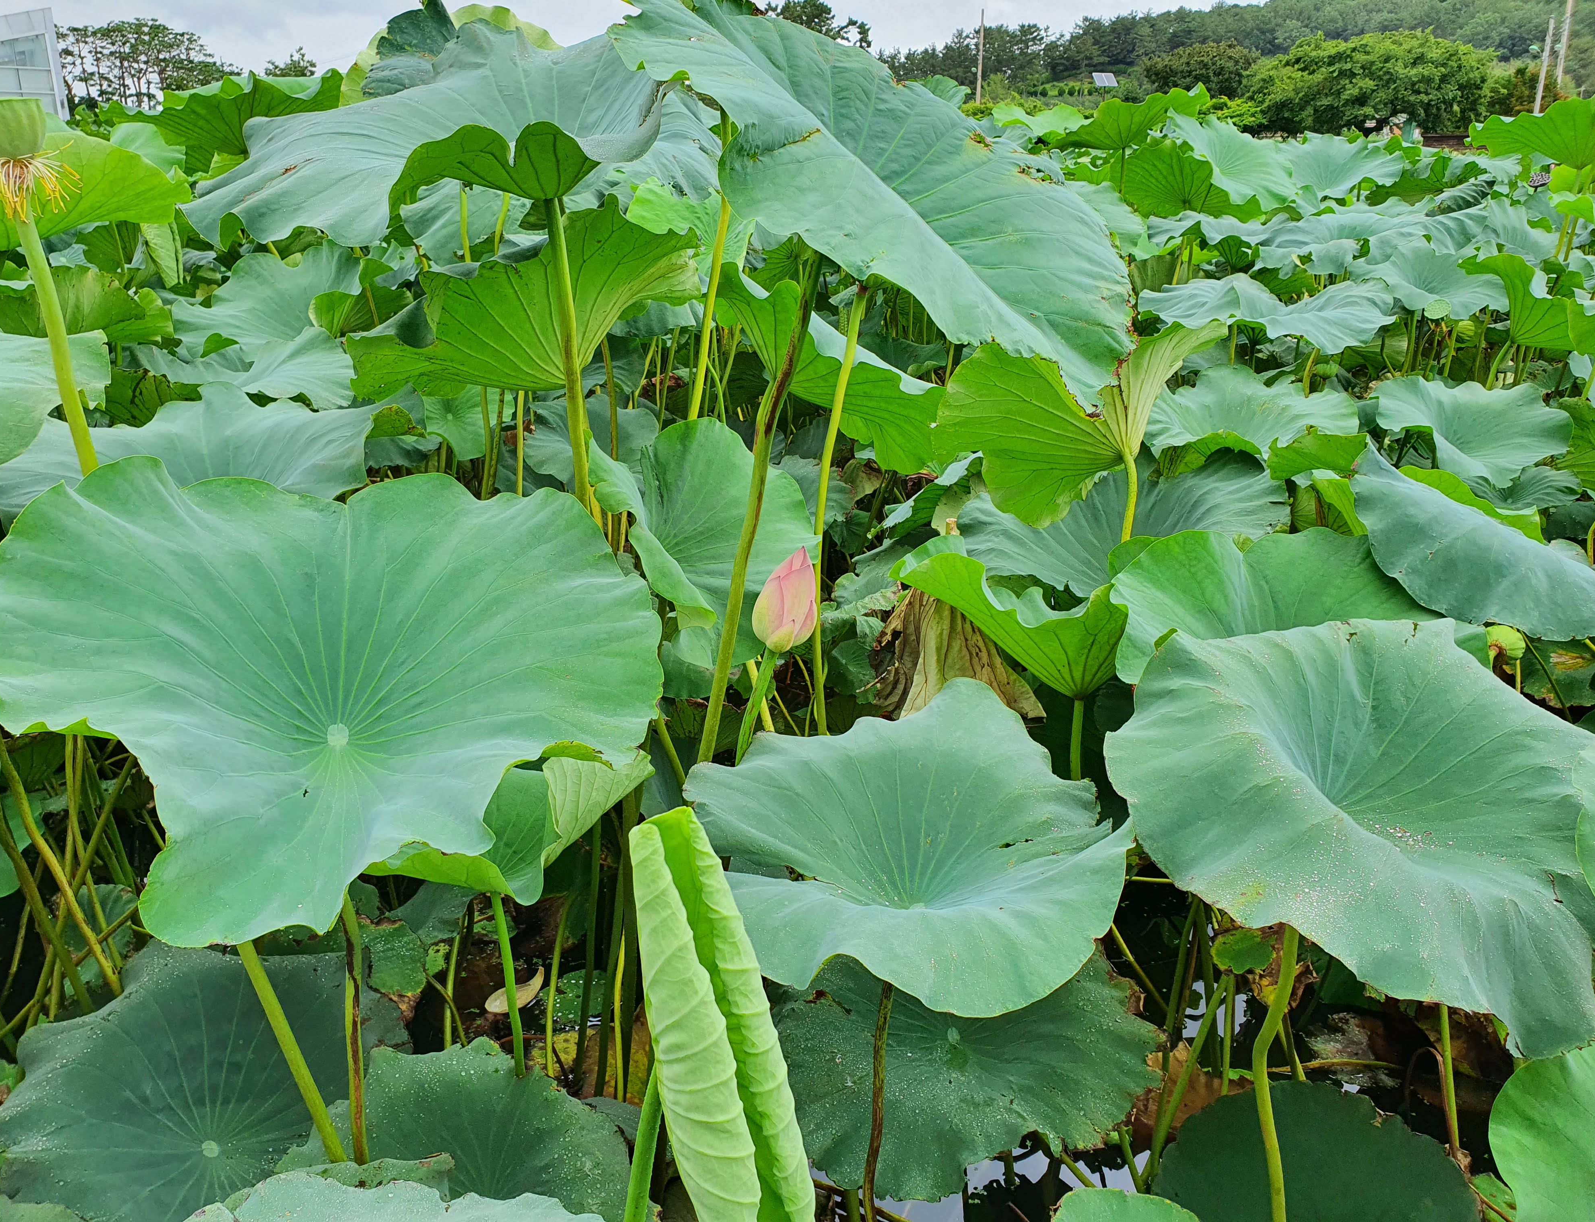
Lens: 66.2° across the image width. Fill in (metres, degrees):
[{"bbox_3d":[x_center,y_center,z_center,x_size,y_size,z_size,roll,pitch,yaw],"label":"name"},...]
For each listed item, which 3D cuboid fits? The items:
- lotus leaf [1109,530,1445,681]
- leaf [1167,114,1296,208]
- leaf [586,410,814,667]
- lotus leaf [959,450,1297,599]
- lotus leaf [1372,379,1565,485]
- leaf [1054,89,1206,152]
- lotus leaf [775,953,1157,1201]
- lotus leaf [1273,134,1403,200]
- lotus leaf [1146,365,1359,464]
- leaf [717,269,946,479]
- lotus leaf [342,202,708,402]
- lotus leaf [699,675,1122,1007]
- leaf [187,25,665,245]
[{"bbox_3d":[0.682,0.049,1.750,0.466,0.126,0.443,9,33,22],"label":"lotus leaf"},{"bbox_3d":[1.492,-1.527,4.300,0.497,0.134,0.472,33,54,5],"label":"leaf"},{"bbox_3d":[-0.129,-0.083,1.650,0.320,0.160,0.360,0,63,0],"label":"leaf"},{"bbox_3d":[0.510,-0.114,1.950,0.510,0.138,0.485,6,24,15],"label":"lotus leaf"},{"bbox_3d":[1.579,-0.413,2.900,0.440,0.170,0.450,0,30,0],"label":"lotus leaf"},{"bbox_3d":[1.199,-1.726,4.400,0.527,0.158,0.501,-6,9,17],"label":"leaf"},{"bbox_3d":[0.198,0.512,1.480,0.455,0.100,0.450,0,23,0],"label":"lotus leaf"},{"bbox_3d":[2.055,-1.672,4.700,0.474,0.152,0.450,9,40,21],"label":"lotus leaf"},{"bbox_3d":[0.990,-0.405,2.700,0.440,0.132,0.418,8,30,19],"label":"lotus leaf"},{"bbox_3d":[0.046,-0.397,1.950,0.380,0.250,0.380,11,8,-4],"label":"leaf"},{"bbox_3d":[-0.377,-0.427,1.850,0.530,0.223,0.451,-16,2,-7],"label":"lotus leaf"},{"bbox_3d":[0.112,0.277,1.300,0.450,0.144,0.450,2,36,6],"label":"lotus leaf"},{"bbox_3d":[-0.407,-0.542,1.400,0.530,0.210,0.460,-8,20,3],"label":"leaf"}]

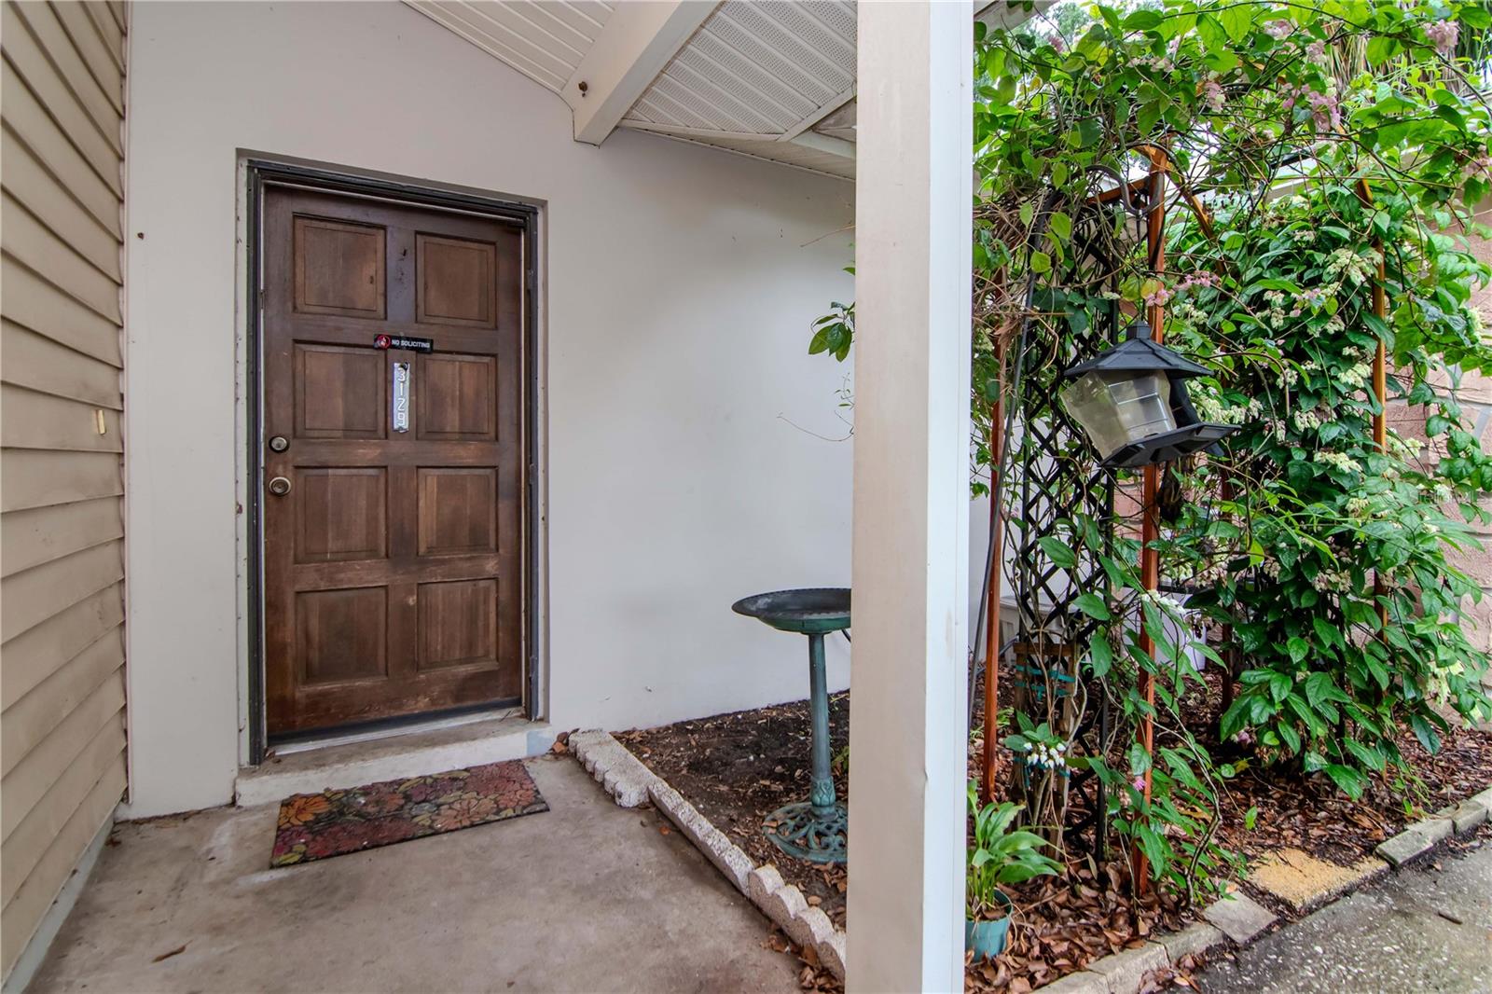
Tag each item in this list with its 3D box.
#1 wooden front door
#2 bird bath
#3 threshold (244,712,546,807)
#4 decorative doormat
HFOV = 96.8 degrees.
[{"bbox_3d":[-1.369,-0.125,2.652,0.910,2.030,0.045,0,1,-27],"label":"wooden front door"},{"bbox_3d":[0.222,0.682,2.080,0.520,0.710,0.520,0,1,0],"label":"bird bath"},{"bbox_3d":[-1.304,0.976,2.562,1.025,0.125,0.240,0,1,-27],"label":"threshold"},{"bbox_3d":[-1.105,1.035,2.220,0.772,0.012,0.468,0,1,-27],"label":"decorative doormat"}]

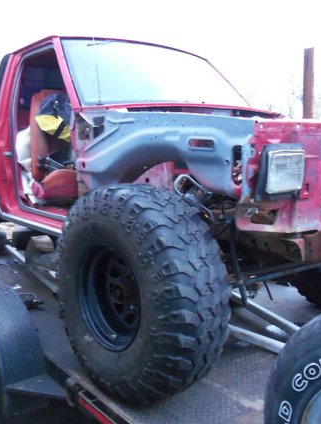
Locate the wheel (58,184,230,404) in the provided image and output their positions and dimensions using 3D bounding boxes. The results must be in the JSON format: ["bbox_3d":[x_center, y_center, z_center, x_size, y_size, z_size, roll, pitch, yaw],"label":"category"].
[{"bbox_3d":[-0.114,0.337,1.919,0.302,0.870,0.870,-2,7,-41],"label":"wheel"}]

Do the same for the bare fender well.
[{"bbox_3d":[0.031,-0.259,2.043,0.300,0.400,1.040,-7,10,-38],"label":"bare fender well"}]

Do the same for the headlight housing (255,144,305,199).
[{"bbox_3d":[0.403,-0.138,1.600,0.215,0.178,0.105,-7,10,-38],"label":"headlight housing"}]

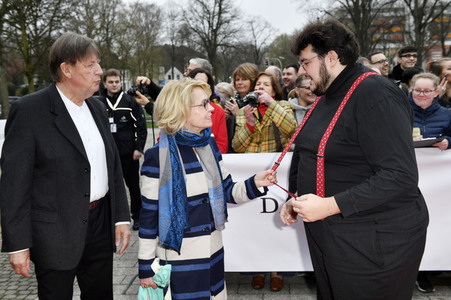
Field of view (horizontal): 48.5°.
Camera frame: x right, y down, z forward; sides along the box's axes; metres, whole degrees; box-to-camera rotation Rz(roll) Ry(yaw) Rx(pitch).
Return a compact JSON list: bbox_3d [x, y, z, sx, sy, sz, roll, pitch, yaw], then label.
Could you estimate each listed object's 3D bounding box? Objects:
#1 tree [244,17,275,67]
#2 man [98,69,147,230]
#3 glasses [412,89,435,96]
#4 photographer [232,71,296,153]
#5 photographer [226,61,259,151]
[{"bbox_3d":[4.284,-10.372,61.288,4.200,11.800,4.200,0,5,0],"label":"tree"},{"bbox_3d":[-1.219,-0.004,5.676,0.620,1.820,0.360,-1,6,-7],"label":"man"},{"bbox_3d":[1.512,-0.435,3.810,0.136,0.043,0.135,4,7,33],"label":"glasses"},{"bbox_3d":[0.301,0.231,3.960,0.560,1.680,0.500,2,6,16],"label":"photographer"},{"bbox_3d":[0.172,0.158,4.305,0.520,1.760,0.460,2,6,19],"label":"photographer"}]

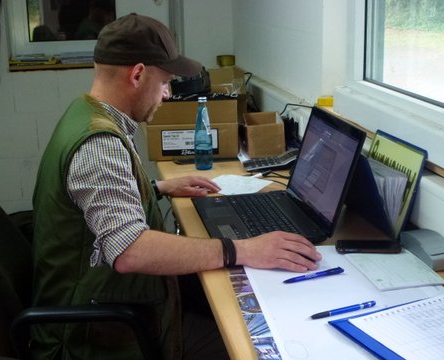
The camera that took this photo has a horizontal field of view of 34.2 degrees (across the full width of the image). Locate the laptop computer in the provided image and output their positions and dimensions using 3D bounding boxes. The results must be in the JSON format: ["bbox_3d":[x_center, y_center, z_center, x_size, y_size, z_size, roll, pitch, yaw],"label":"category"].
[{"bbox_3d":[0.123,-0.013,1.759,0.348,0.261,0.370,-3,16,-10],"label":"laptop computer"}]

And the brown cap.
[{"bbox_3d":[-0.190,-0.344,1.840,0.264,0.140,0.175,4,14,-16],"label":"brown cap"}]

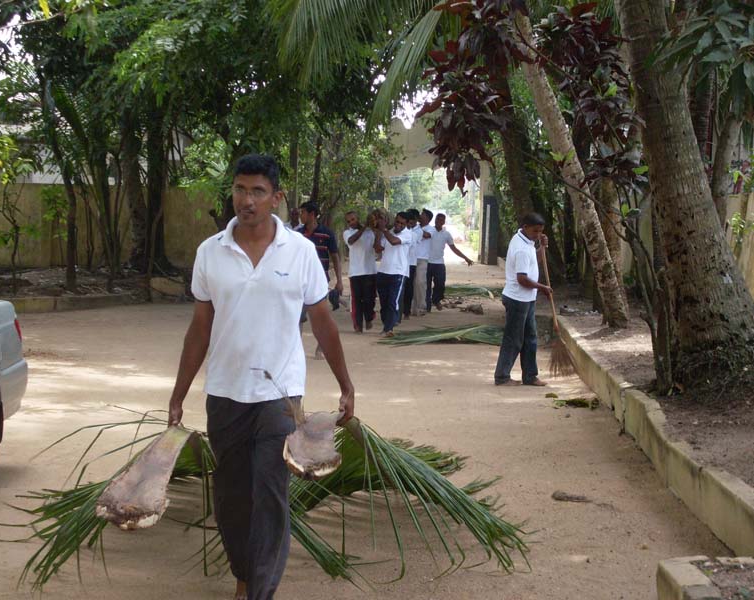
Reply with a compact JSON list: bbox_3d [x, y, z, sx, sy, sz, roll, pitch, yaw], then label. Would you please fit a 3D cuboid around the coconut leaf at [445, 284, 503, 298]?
[{"bbox_3d":[2.131,-0.195,35.500,1.800,0.250,1.400,0,2,0],"label":"coconut leaf"}]

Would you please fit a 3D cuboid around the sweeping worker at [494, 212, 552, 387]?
[{"bbox_3d":[1.357,-0.009,15.300,0.540,1.620,0.500,0,2,7],"label":"sweeping worker"}]

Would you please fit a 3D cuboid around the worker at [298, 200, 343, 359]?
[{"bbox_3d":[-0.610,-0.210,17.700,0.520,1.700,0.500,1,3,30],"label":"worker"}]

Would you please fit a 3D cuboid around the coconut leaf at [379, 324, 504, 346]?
[{"bbox_3d":[0.868,0.444,21.100,1.700,0.240,1.300,0,2,-11],"label":"coconut leaf"}]

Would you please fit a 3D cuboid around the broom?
[{"bbox_3d":[1.686,0.118,15.500,0.270,1.300,0.200,-12,18,-6],"label":"broom"}]

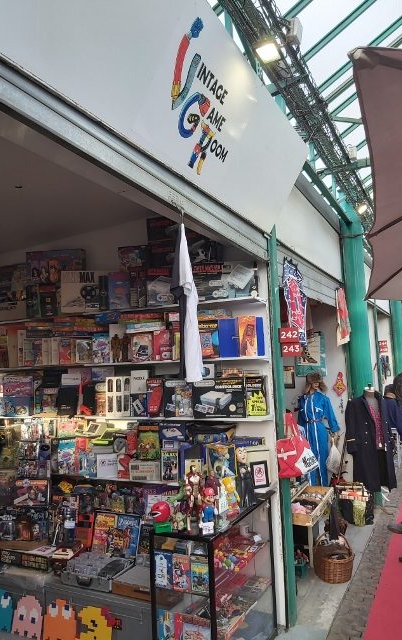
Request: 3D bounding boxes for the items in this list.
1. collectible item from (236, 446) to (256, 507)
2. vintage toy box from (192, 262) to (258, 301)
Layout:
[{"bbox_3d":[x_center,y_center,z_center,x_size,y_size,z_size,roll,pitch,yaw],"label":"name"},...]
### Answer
[{"bbox_3d":[0.284,0.999,3.056,0.120,0.355,0.085,-1,-6,-18],"label":"collectible item"},{"bbox_3d":[0.184,-0.264,3.442,0.450,0.250,0.115,-5,-6,27],"label":"vintage toy box"}]

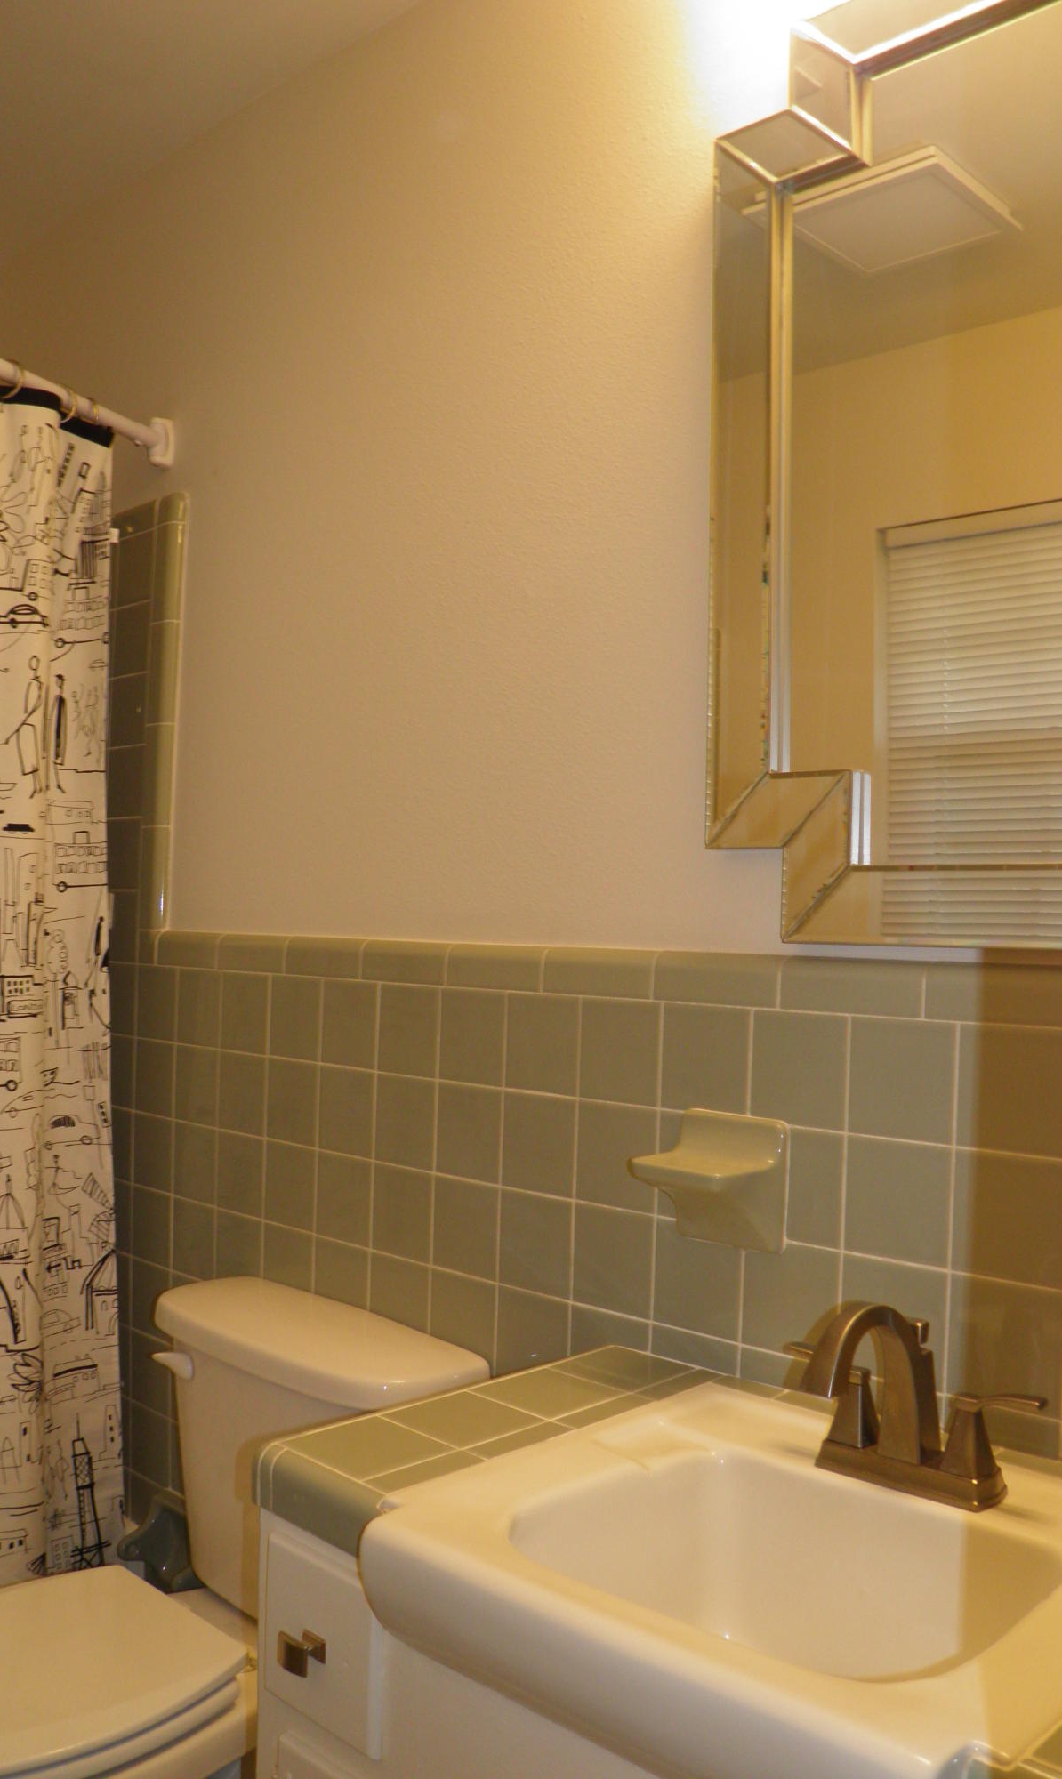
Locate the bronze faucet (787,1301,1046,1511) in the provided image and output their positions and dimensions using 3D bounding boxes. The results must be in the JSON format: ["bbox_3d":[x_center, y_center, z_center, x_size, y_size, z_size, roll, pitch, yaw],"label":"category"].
[{"bbox_3d":[0.267,0.391,1.103,0.231,0.158,0.187,0,-3,42],"label":"bronze faucet"}]

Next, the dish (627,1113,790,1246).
[{"bbox_3d":[0.169,0.285,1.392,0.124,0.123,0.095,0,-3,42],"label":"dish"}]

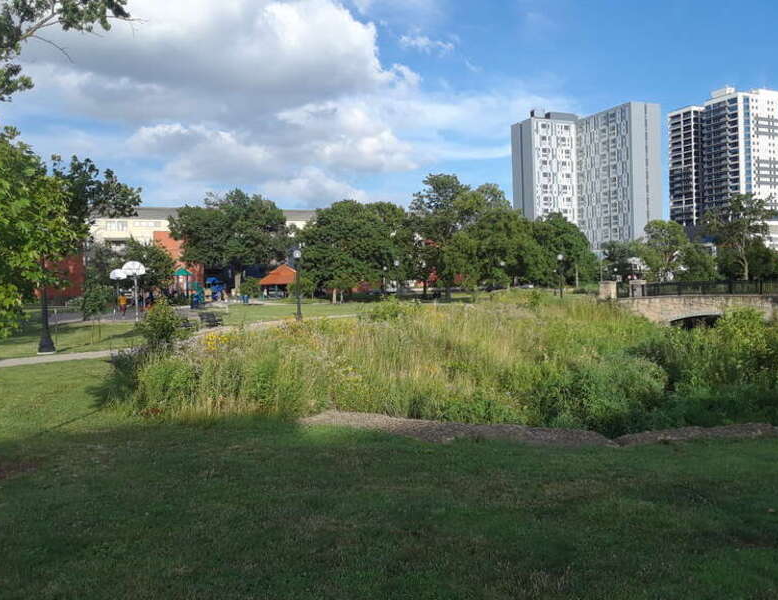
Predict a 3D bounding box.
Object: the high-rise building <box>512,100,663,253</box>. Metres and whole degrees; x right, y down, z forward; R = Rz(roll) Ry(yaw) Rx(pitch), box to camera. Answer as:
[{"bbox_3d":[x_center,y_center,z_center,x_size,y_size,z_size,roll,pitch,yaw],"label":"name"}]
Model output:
[{"bbox_3d":[90.761,-46.501,317.000,43.000,79.000,49.000,-2,1,-20],"label":"high-rise building"}]

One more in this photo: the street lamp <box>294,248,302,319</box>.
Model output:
[{"bbox_3d":[-5.053,-0.799,38.500,0.430,3.850,0.430,-2,1,0],"label":"street lamp"}]

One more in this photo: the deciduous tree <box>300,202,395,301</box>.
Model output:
[{"bbox_3d":[-4.536,-4.926,74.000,10.200,10.650,9.800,-2,1,0],"label":"deciduous tree"}]

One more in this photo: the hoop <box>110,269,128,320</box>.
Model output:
[{"bbox_3d":[-22.293,-0.608,57.200,1.400,3.680,1.600,-2,1,-21],"label":"hoop"}]

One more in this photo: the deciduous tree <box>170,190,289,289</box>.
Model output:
[{"bbox_3d":[-23.466,-7.664,102.000,16.500,15.600,15.000,-2,1,0],"label":"deciduous tree"}]

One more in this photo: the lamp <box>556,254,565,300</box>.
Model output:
[{"bbox_3d":[14.100,-1.825,57.000,0.450,3.850,0.450,-2,1,0],"label":"lamp"}]

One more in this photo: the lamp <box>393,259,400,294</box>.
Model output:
[{"bbox_3d":[0.727,-1.557,63.000,0.440,3.850,0.440,-2,1,0],"label":"lamp"}]

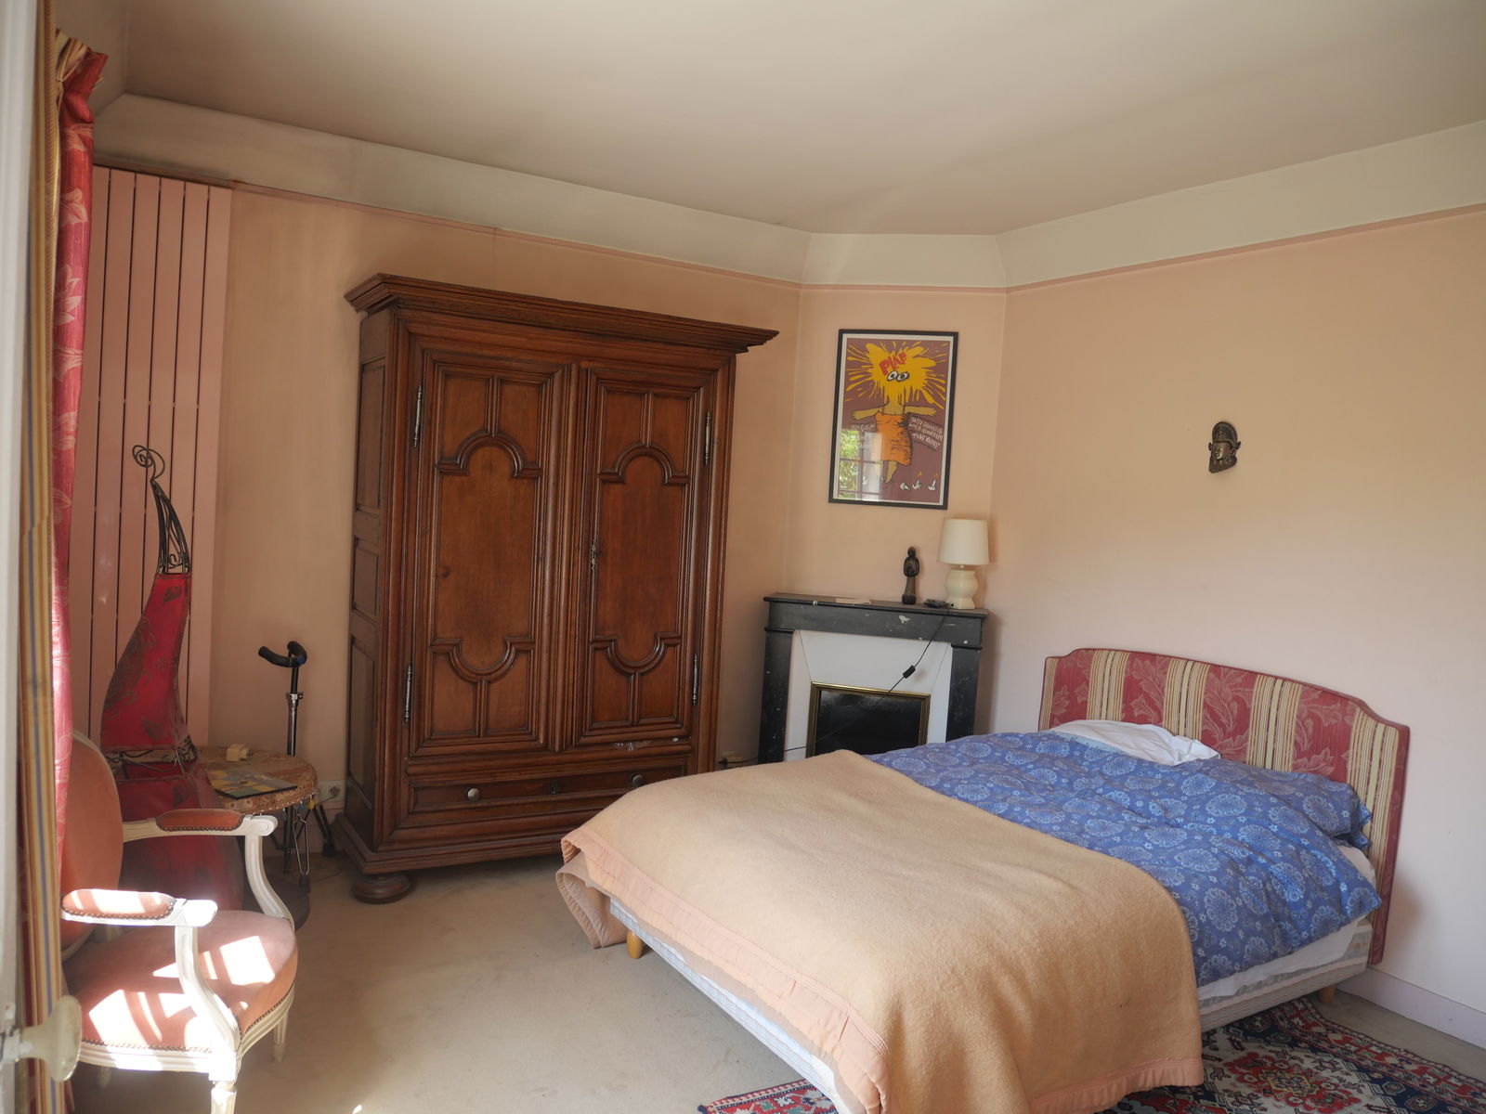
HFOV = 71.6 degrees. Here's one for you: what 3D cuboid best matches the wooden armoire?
[{"bbox_3d":[-0.746,0.141,4.107,1.570,2.195,0.570,2,3,-28],"label":"wooden armoire"}]

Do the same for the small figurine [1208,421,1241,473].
[{"bbox_3d":[1.763,-0.404,3.785,0.065,0.190,0.120,1,4,-35],"label":"small figurine"}]

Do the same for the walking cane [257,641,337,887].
[{"bbox_3d":[-1.675,0.759,3.835,0.340,0.880,0.350,2,3,-28],"label":"walking cane"}]

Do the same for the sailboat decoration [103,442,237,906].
[{"bbox_3d":[-1.684,0.451,3.112,0.380,1.560,0.340,2,3,-28],"label":"sailboat decoration"}]

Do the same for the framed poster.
[{"bbox_3d":[0.699,-0.643,4.796,0.555,0.815,0.025,4,3,13],"label":"framed poster"}]

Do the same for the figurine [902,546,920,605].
[{"bbox_3d":[0.773,0.090,4.743,0.074,0.270,0.072,4,3,13],"label":"figurine"}]

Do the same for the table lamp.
[{"bbox_3d":[0.995,0.036,4.638,0.235,0.415,0.235,4,3,13],"label":"table lamp"}]

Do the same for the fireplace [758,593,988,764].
[{"bbox_3d":[0.578,0.750,4.758,1.000,1.070,0.260,4,3,13],"label":"fireplace"}]

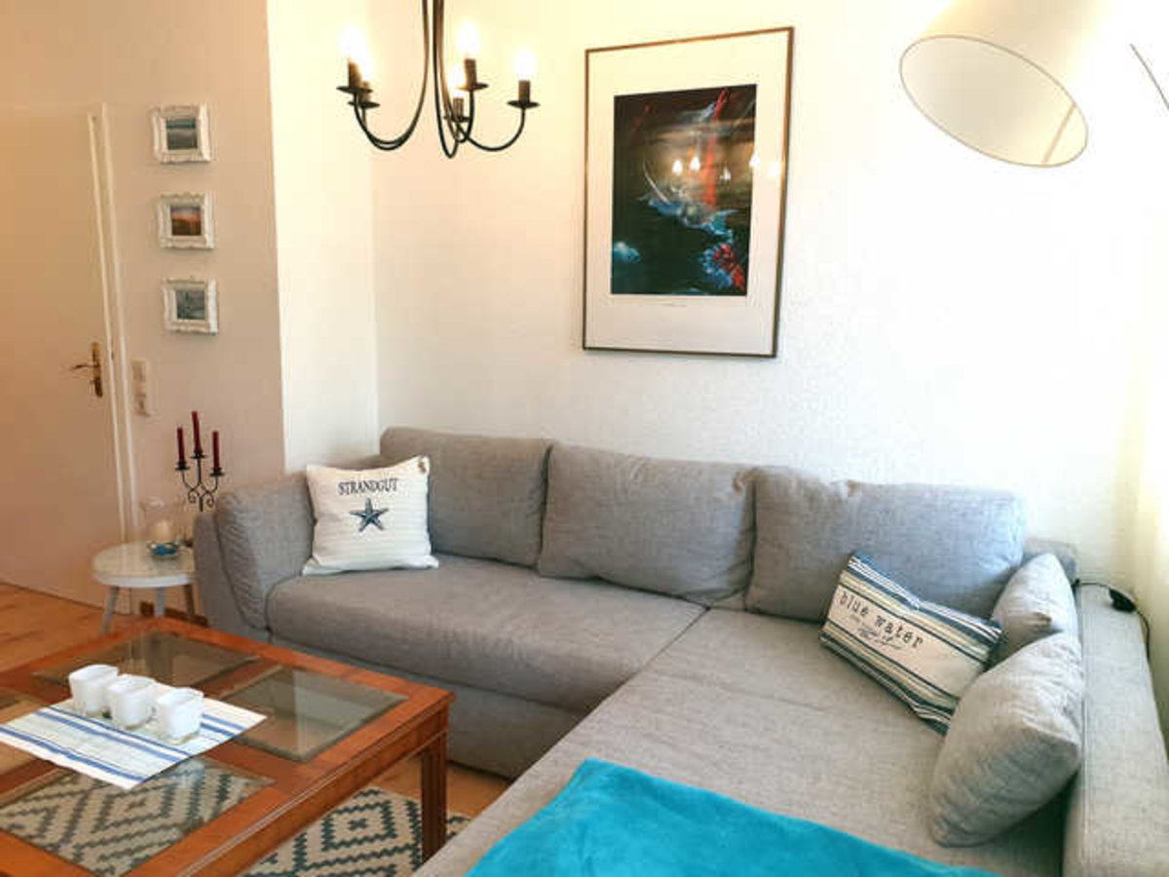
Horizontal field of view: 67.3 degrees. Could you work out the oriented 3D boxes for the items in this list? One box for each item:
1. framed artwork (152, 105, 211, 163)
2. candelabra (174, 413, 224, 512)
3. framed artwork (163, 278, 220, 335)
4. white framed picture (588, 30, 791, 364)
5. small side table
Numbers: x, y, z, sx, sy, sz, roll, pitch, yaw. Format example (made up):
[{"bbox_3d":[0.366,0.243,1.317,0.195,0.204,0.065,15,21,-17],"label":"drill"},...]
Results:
[{"bbox_3d":[-1.440,-1.088,3.135,0.230,0.195,0.028,5,10,24],"label":"framed artwork"},{"bbox_3d":[-1.388,0.154,3.173,0.245,0.510,0.110,6,11,25],"label":"candelabra"},{"bbox_3d":[-1.456,-0.489,3.245,0.240,0.194,0.028,6,11,25],"label":"framed artwork"},{"bbox_3d":[0.323,-0.794,2.940,0.700,1.010,0.026,6,11,26],"label":"white framed picture"},{"bbox_3d":[-1.497,0.622,3.182,0.500,0.420,0.500,6,11,25],"label":"small side table"}]

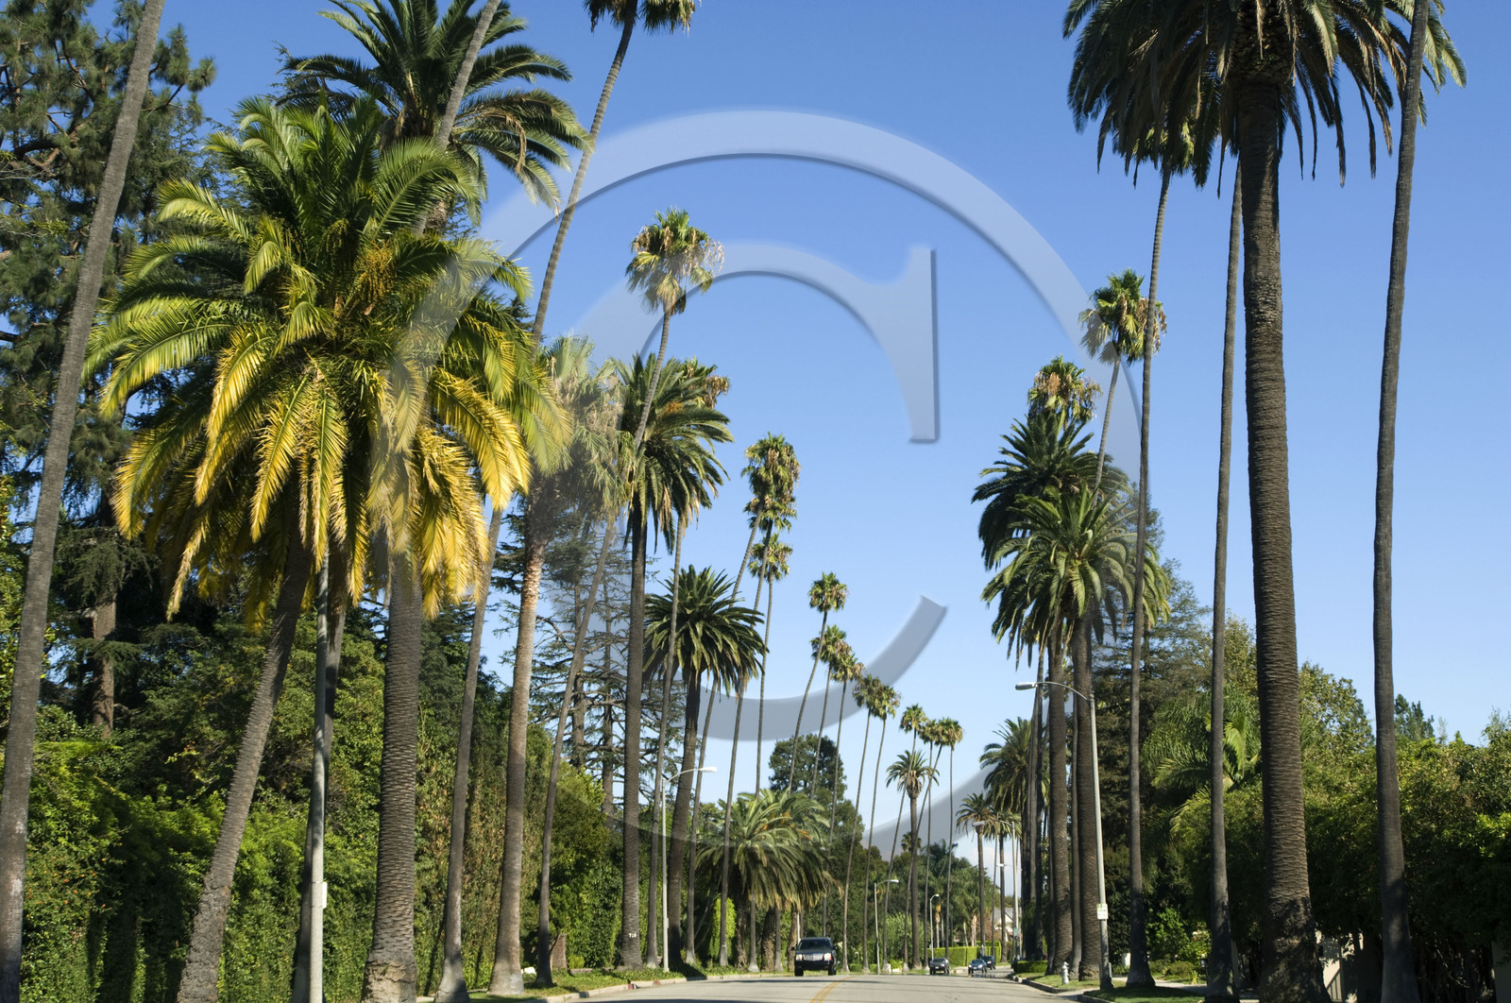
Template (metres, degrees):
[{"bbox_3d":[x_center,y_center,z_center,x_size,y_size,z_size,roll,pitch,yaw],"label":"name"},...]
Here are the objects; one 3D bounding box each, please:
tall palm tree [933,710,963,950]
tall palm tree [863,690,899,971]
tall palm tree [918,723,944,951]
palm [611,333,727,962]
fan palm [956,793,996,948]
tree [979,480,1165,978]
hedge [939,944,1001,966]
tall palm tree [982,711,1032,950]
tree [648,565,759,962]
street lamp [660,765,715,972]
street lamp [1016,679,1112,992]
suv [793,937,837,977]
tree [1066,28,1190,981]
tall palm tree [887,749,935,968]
[{"bbox_3d":[23.464,40.595,260.955,3.561,29.630,3.561,-1,-12,0],"label":"tall palm tree"},{"bbox_3d":[12.468,32.315,216.807,4.510,28.250,3.700,-1,-11,0],"label":"tall palm tree"},{"bbox_3d":[20.598,39.639,252.871,3.313,28.780,3.313,-1,-12,0],"label":"tall palm tree"},{"bbox_3d":[-3.985,6.524,94.702,6.016,27.080,6.016,-1,-12,0],"label":"palm"},{"bbox_3d":[29.700,49.976,290.192,5.372,22.000,5.372,-1,-12,0],"label":"fan palm"},{"bbox_3d":[11.756,8.214,79.300,6.588,18.060,6.588,-1,-12,0],"label":"tree"},{"bbox_3d":[27.977,58.229,280.000,7.000,2.800,3.000,1,-12,-10],"label":"hedge"},{"bbox_3d":[18.774,23.563,151.687,5.940,16.970,6.000,-1,-11,0],"label":"tall palm tree"},{"bbox_3d":[-2.431,12.771,105.957,5.638,19.600,5.638,-1,-12,0],"label":"tree"},{"bbox_3d":[-3.044,16.808,99.925,2.450,9.310,0.360,-2,-12,6],"label":"street lamp"},{"bbox_3d":[9.105,9.820,64.499,2.529,9.110,0.380,-2,-12,5],"label":"street lamp"},{"bbox_3d":[3.164,24.197,115.632,2.030,1.900,5.100,-2,-12,5],"label":"suv"},{"bbox_3d":[13.688,0.042,71.059,4.680,30.780,4.000,-1,-11,0],"label":"tree"},{"bbox_3d":[18.365,40.681,247.445,5.800,24.600,5.600,-1,-11,0],"label":"tall palm tree"}]

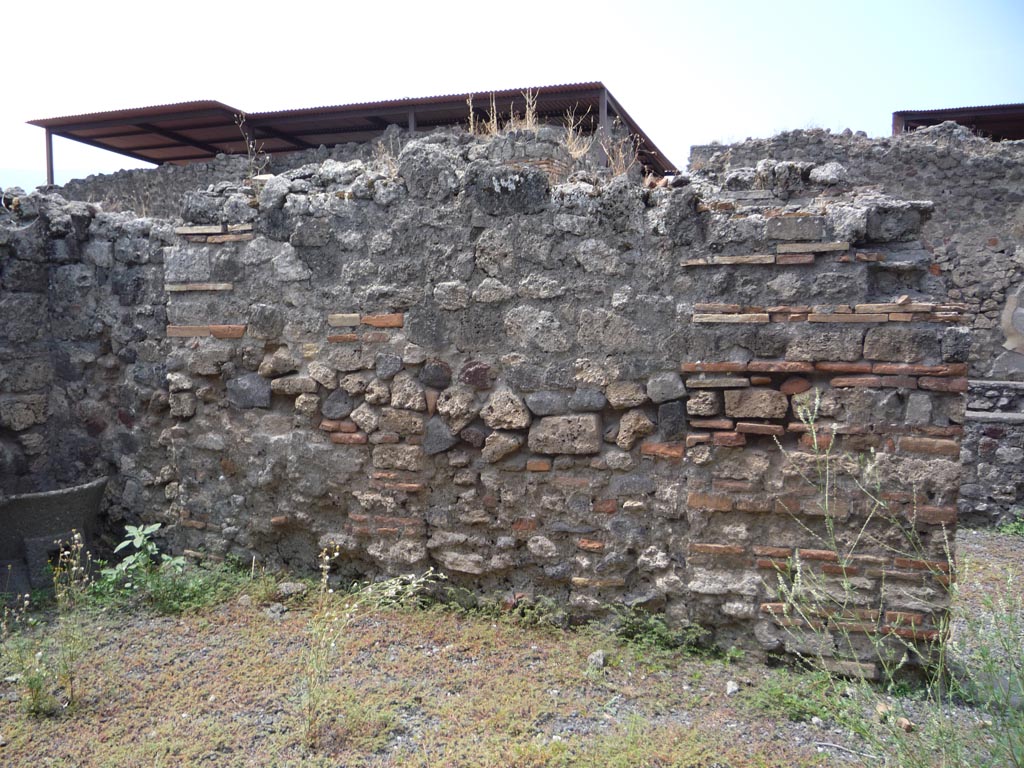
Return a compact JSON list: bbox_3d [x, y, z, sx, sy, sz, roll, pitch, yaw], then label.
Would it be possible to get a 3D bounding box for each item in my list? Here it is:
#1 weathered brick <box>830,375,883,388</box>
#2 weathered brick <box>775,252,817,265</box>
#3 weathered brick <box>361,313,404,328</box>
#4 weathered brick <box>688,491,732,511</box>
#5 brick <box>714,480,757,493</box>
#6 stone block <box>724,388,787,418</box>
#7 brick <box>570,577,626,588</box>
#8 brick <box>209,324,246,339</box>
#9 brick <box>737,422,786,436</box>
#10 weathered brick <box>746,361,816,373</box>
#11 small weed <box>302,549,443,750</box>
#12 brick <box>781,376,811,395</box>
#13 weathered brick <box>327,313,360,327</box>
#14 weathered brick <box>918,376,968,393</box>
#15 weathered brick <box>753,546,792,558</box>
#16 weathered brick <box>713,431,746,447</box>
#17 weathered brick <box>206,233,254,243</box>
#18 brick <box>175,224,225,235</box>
[{"bbox_3d":[1.522,-0.010,3.945,0.203,0.046,0.120,1,5,15],"label":"weathered brick"},{"bbox_3d":[1.266,-0.555,3.969,0.162,0.046,0.120,1,5,15],"label":"weathered brick"},{"bbox_3d":[-0.641,-0.324,4.566,0.237,0.063,0.120,1,3,15],"label":"weathered brick"},{"bbox_3d":[0.941,0.548,4.188,0.200,0.073,0.130,1,4,16],"label":"weathered brick"},{"bbox_3d":[1.039,0.465,4.154,0.179,0.040,0.130,1,4,16],"label":"brick"},{"bbox_3d":[1.139,0.088,4.141,0.280,0.131,0.160,1,3,15],"label":"stone block"},{"bbox_3d":[0.439,0.956,4.369,0.266,0.043,0.140,1,4,16],"label":"brick"},{"bbox_3d":[-1.498,-0.282,4.792,0.220,0.064,0.120,1,3,15],"label":"brick"},{"bbox_3d":[1.141,0.200,4.067,0.204,0.044,0.120,1,5,15],"label":"brick"},{"bbox_3d":[1.240,-0.081,4.096,0.289,0.045,0.140,1,3,15],"label":"weathered brick"},{"bbox_3d":[-0.484,0.918,3.080,0.470,0.650,0.380,0,5,0],"label":"small weed"},{"bbox_3d":[1.280,0.005,4.008,0.132,0.074,0.110,1,5,15],"label":"brick"},{"bbox_3d":[-0.849,-0.334,4.644,0.182,0.059,0.120,1,4,16],"label":"weathered brick"},{"bbox_3d":[1.872,-0.004,3.882,0.196,0.054,0.140,1,4,16],"label":"weathered brick"},{"bbox_3d":[1.209,0.772,4.126,0.172,0.037,0.130,1,4,16],"label":"weathered brick"},{"bbox_3d":[1.022,0.251,4.158,0.148,0.060,0.120,1,3,15],"label":"weathered brick"},{"bbox_3d":[-1.481,-0.783,4.808,0.282,0.038,0.140,1,4,16],"label":"weathered brick"},{"bbox_3d":[-1.659,-0.826,4.812,0.292,0.038,0.130,1,3,15],"label":"brick"}]

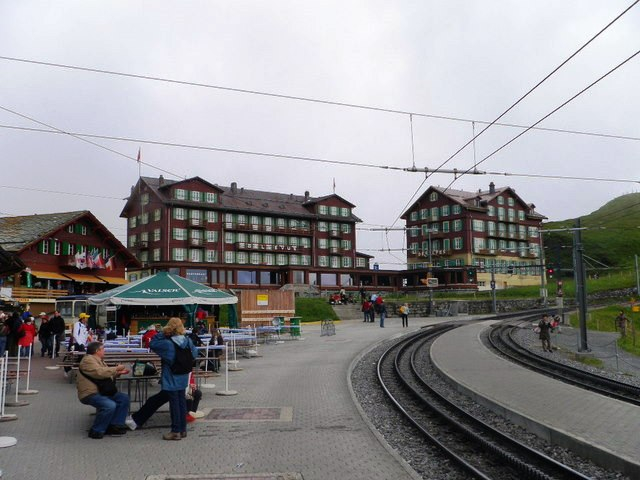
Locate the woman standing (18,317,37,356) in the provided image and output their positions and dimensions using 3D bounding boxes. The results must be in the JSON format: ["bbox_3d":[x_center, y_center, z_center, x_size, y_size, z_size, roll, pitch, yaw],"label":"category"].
[{"bbox_3d":[-11.199,3.732,24.878,0.500,1.550,0.400,-2,-6,11],"label":"woman standing"}]

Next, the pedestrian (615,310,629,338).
[{"bbox_3d":[19.148,5.351,41.096,0.620,1.688,0.450,-3,-7,20],"label":"pedestrian"}]

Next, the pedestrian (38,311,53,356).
[{"bbox_3d":[-10.737,3.744,25.292,0.530,1.629,0.380,1,-7,-16],"label":"pedestrian"}]

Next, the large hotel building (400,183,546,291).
[{"bbox_3d":[29.486,0.345,122.321,25.700,18.269,16.200,4,-7,-39],"label":"large hotel building"}]

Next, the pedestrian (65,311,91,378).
[{"bbox_3d":[-6.783,2.921,18.100,0.600,1.753,0.520,-1,-7,6],"label":"pedestrian"}]

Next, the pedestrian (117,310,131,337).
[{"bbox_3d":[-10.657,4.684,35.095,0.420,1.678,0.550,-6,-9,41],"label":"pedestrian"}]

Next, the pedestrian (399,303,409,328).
[{"bbox_3d":[5.926,5.376,46.086,0.450,1.697,0.480,4,-7,-37],"label":"pedestrian"}]

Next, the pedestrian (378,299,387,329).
[{"bbox_3d":[3.989,4.695,41.101,0.420,1.786,0.500,2,-7,-22],"label":"pedestrian"}]

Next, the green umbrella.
[{"bbox_3d":[-8.573,2.628,35.000,8.032,1.837,8.032,-1,-6,0],"label":"green umbrella"}]

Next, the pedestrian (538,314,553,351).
[{"bbox_3d":[10.244,4.251,29.396,0.580,1.696,0.420,1,-7,-14],"label":"pedestrian"}]

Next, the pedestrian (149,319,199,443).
[{"bbox_3d":[-2.042,1.923,9.034,0.580,1.668,0.500,3,-7,-30],"label":"pedestrian"}]

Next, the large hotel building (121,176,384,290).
[{"bbox_3d":[-11.054,0.232,112.432,42.500,17.555,19.300,4,-7,-39],"label":"large hotel building"}]

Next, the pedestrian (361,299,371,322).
[{"bbox_3d":[3.440,5.268,48.086,0.500,1.712,0.380,-2,-6,11],"label":"pedestrian"}]

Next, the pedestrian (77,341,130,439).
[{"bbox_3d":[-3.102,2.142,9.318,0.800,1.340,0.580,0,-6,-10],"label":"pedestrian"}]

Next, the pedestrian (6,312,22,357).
[{"bbox_3d":[-11.718,3.632,24.886,0.520,1.697,0.400,0,-6,-6],"label":"pedestrian"}]

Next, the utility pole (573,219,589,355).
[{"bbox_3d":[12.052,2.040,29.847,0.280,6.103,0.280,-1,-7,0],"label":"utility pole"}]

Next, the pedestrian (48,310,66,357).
[{"bbox_3d":[-10.141,3.644,24.999,0.600,1.752,0.400,1,-7,-14],"label":"pedestrian"}]

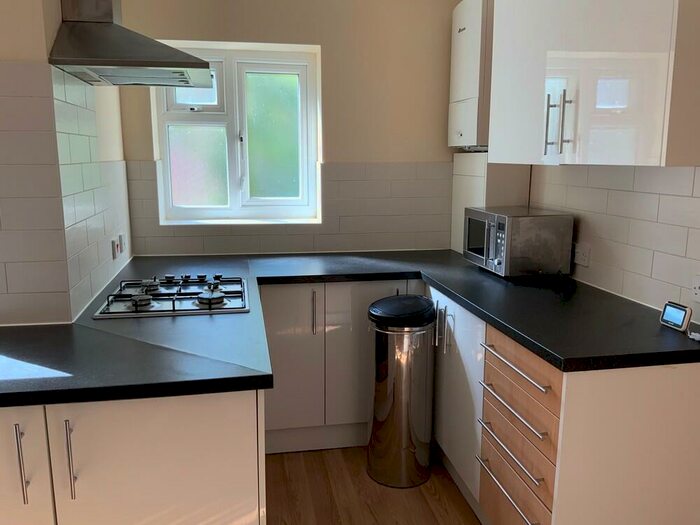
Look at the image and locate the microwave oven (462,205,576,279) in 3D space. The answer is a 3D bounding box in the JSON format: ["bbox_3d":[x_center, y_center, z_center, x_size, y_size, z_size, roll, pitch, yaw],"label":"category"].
[{"bbox_3d":[0.770,-0.106,2.779,0.326,0.273,0.469,-2,11,-11],"label":"microwave oven"}]

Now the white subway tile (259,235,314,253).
[{"bbox_3d":[-0.353,-0.104,3.275,0.303,0.100,0.010,-2,10,-9],"label":"white subway tile"}]

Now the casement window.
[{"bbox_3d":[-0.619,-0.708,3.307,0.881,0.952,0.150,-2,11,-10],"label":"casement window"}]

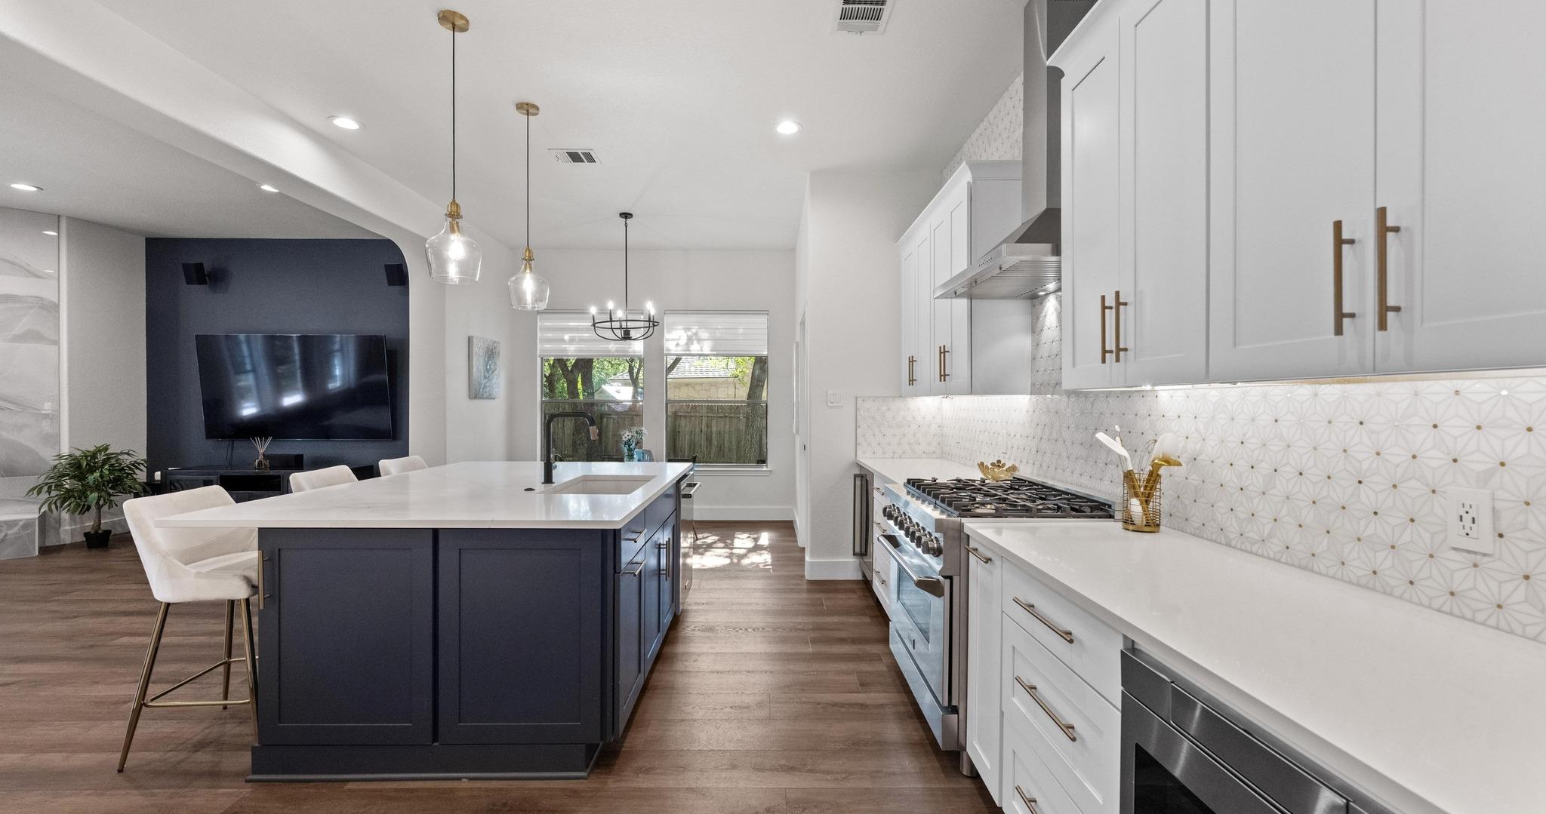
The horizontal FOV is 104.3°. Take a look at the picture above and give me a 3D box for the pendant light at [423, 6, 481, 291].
[{"bbox_3d":[-1.466,-1.189,2.769,0.234,1.203,0.234,0,0,-1],"label":"pendant light"}]

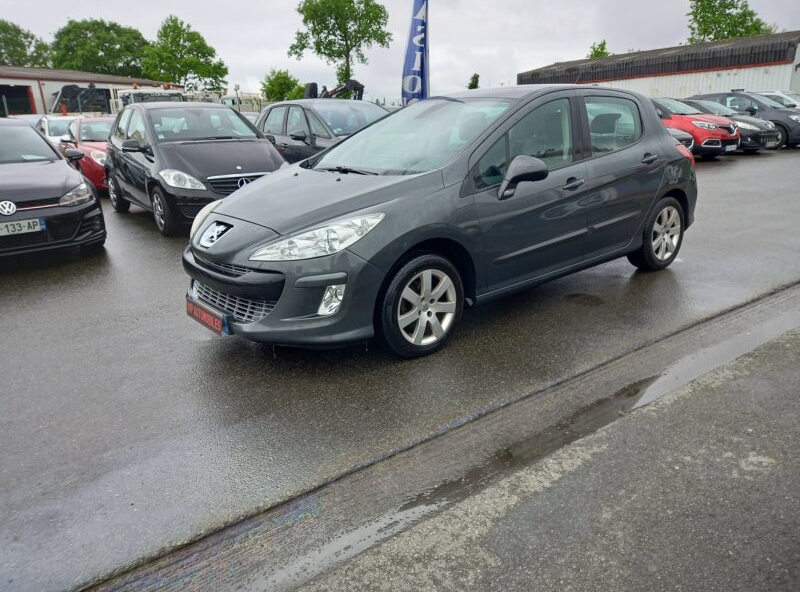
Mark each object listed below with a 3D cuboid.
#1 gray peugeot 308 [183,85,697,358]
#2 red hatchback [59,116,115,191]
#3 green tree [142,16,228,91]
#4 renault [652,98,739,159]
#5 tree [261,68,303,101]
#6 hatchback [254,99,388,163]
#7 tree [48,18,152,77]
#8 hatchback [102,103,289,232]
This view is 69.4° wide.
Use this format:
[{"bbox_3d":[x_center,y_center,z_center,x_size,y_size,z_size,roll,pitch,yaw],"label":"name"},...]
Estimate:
[{"bbox_3d":[0.577,-0.795,4.364,4.280,1.500,1.850,-16,22,-37],"label":"gray peugeot 308"},{"bbox_3d":[-6.232,-3.095,12.531,1.730,1.490,3.960,-15,21,-35],"label":"red hatchback"},{"bbox_3d":[-17.506,-17.977,47.939,6.715,9.504,6.379,-8,18,-17],"label":"green tree"},{"bbox_3d":[6.343,-4.218,14.497,1.790,1.560,4.120,-12,20,-28],"label":"renault"},{"bbox_3d":[-8.286,-13.632,41.019,2.946,4.698,2.799,-5,18,-10],"label":"tree"},{"bbox_3d":[-1.210,-2.816,10.790,1.830,1.640,4.400,-16,22,-37],"label":"hatchback"},{"bbox_3d":[-25.918,-18.889,50.847,7.941,10.106,7.544,-10,19,-24],"label":"tree"},{"bbox_3d":[-2.949,-1.887,8.119,1.800,1.590,3.850,-14,21,-34],"label":"hatchback"}]

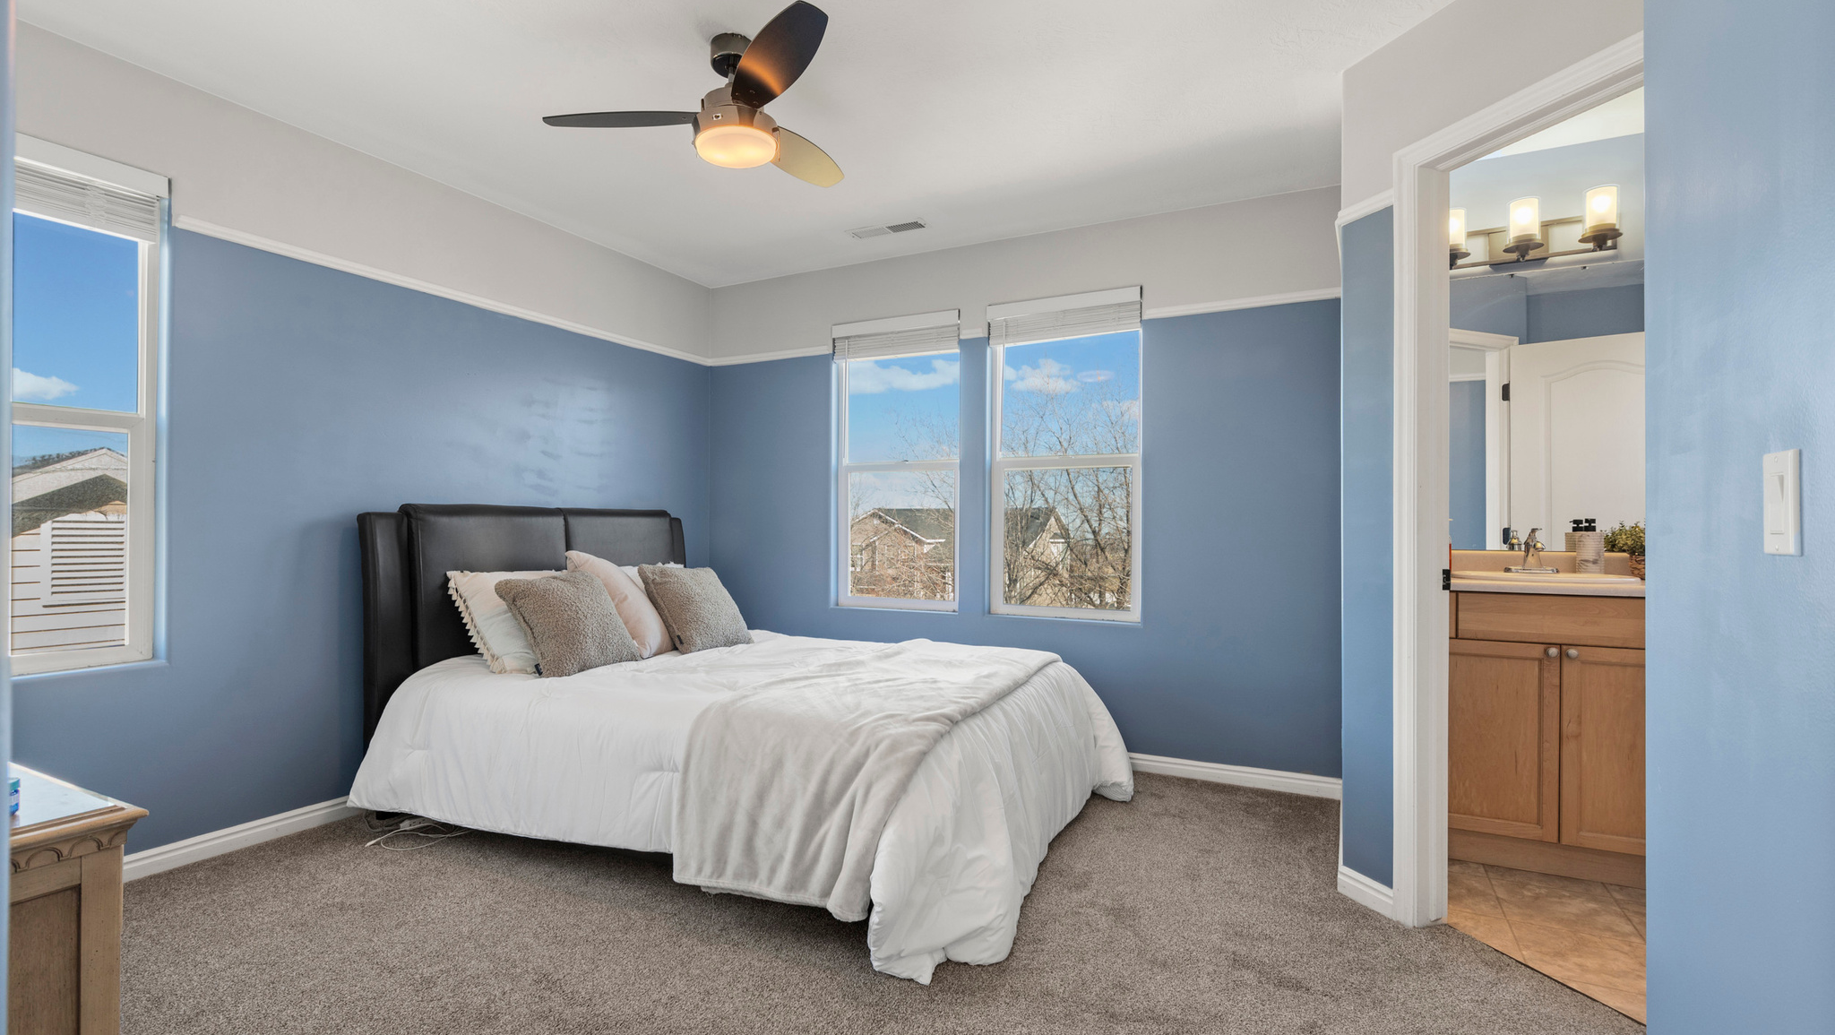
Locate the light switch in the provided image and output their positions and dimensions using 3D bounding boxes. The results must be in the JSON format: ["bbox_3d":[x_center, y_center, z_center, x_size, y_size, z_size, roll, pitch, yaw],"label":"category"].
[{"bbox_3d":[0.948,-0.015,0.895,0.009,0.114,0.070,0,-1,27],"label":"light switch"}]

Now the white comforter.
[{"bbox_3d":[-0.529,0.818,3.062,2.280,0.570,1.680,0,-1,27],"label":"white comforter"}]

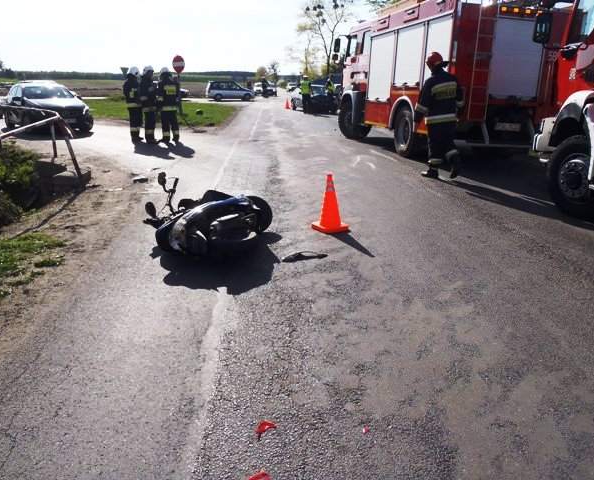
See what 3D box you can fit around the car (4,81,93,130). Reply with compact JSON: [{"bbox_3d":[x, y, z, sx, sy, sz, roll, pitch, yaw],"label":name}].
[{"bbox_3d":[-8.150,-4.354,16.808,1.790,1.550,4.360,-13,21,-38],"label":"car"}]

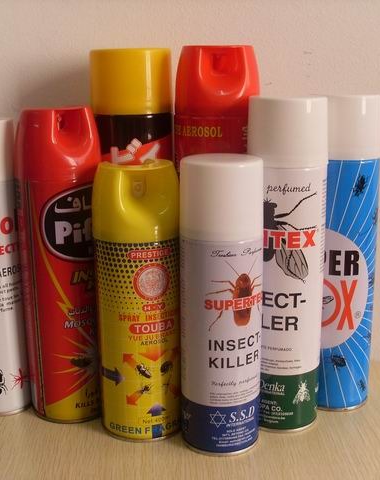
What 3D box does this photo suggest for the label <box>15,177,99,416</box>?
[{"bbox_3d":[-0.111,0.049,0.629,0.072,0.215,0.072,-1,13,0],"label":"label"}]

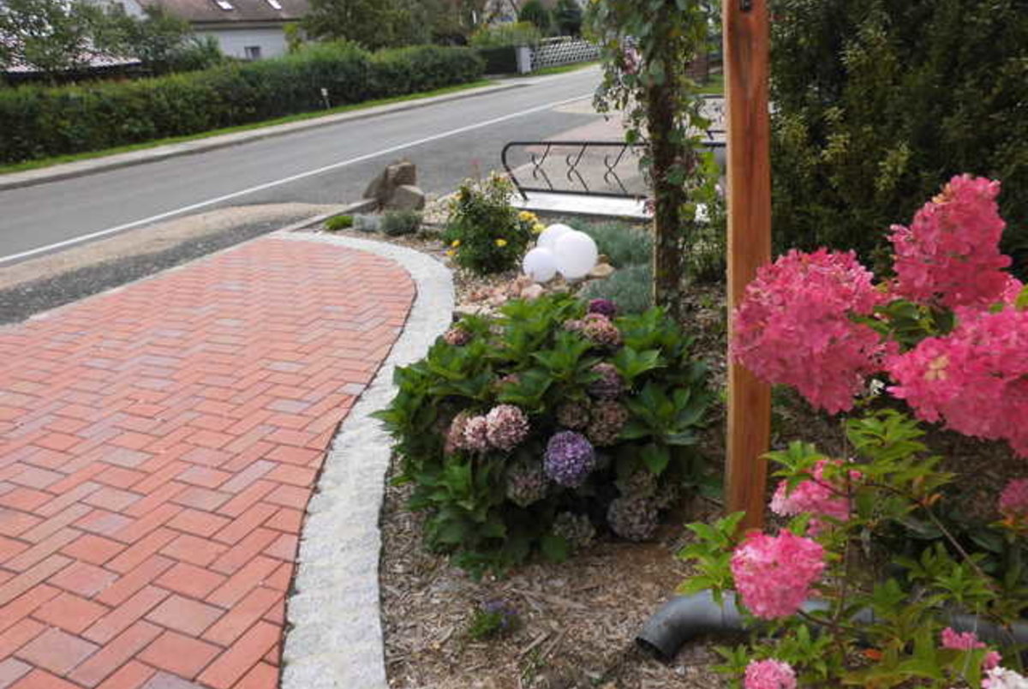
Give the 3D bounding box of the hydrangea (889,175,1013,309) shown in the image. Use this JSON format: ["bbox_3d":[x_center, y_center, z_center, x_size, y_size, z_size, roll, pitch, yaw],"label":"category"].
[{"bbox_3d":[0.636,-0.149,1.080,0.165,0.185,0.160,6,25,30],"label":"hydrangea"}]

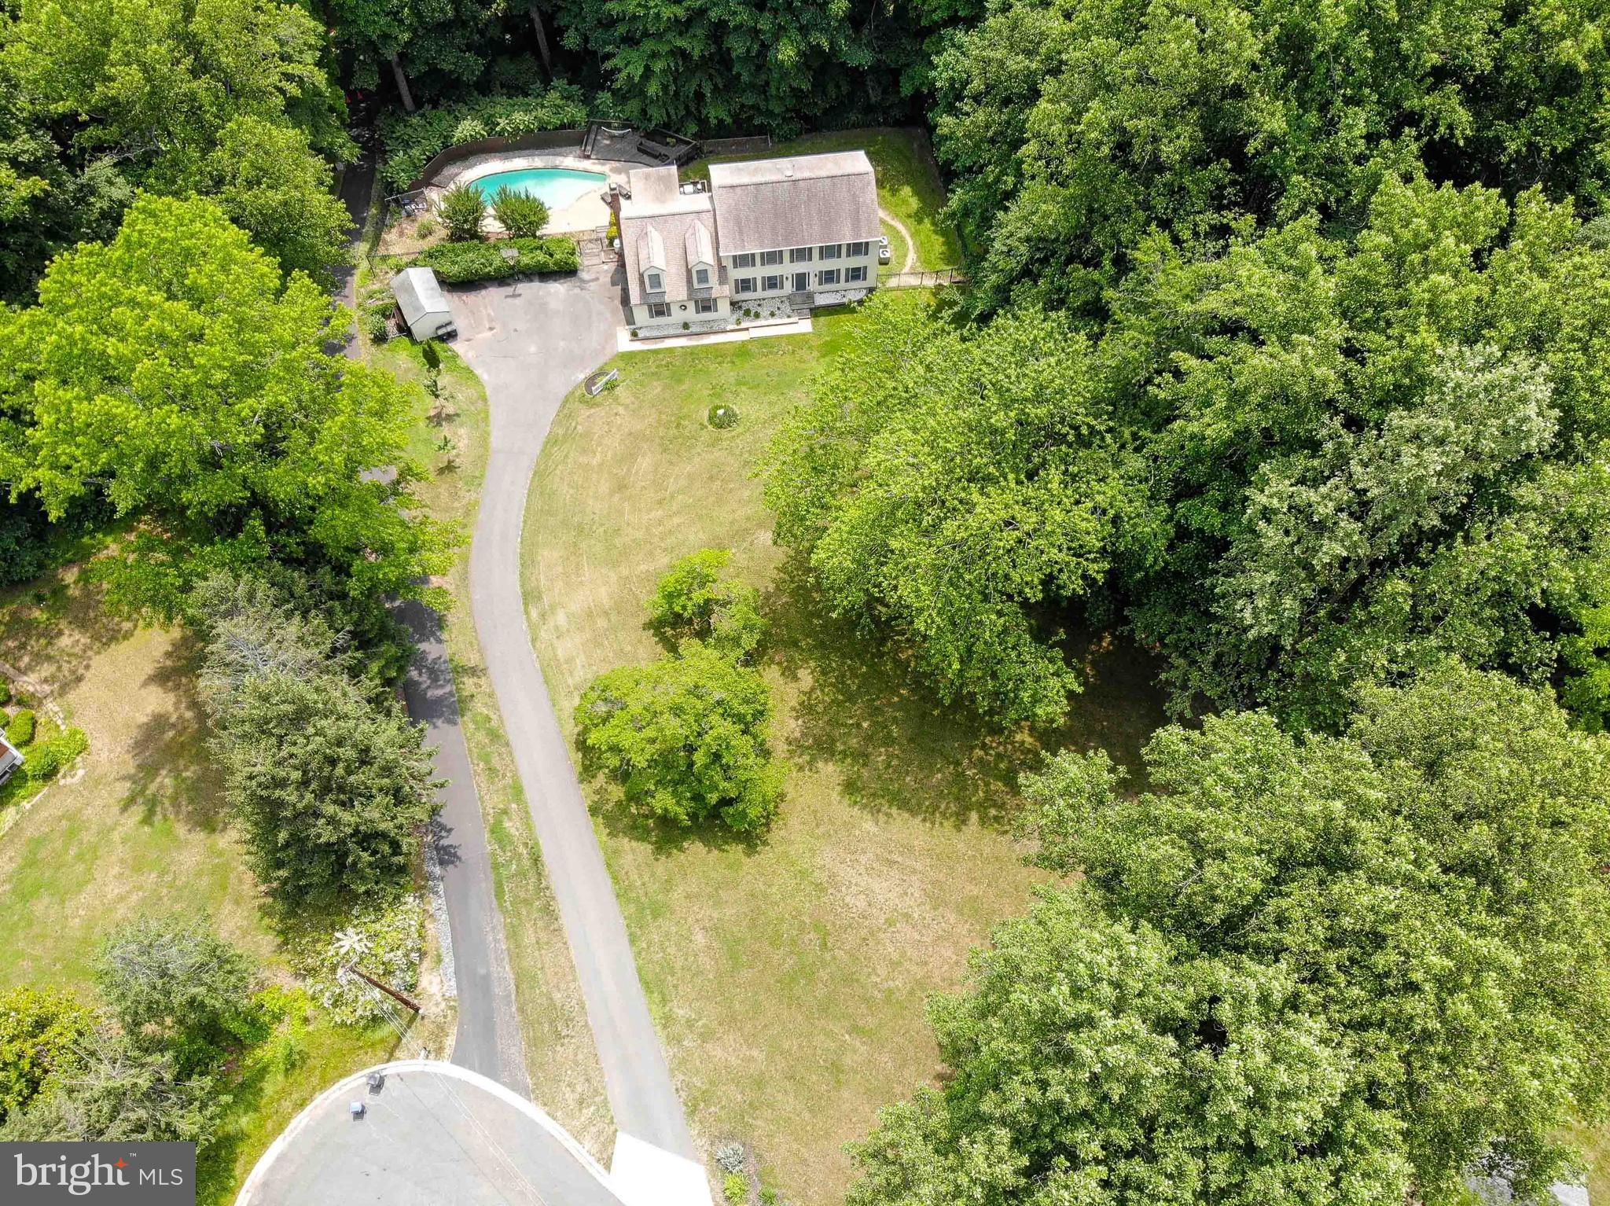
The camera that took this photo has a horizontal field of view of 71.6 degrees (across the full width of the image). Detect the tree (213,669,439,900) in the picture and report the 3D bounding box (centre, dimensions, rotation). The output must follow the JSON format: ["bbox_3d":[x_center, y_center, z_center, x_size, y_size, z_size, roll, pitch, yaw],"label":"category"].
[{"bbox_3d":[-28.507,10.901,66.582,11.900,10.500,12.000,-1,62,0],"label":"tree"}]

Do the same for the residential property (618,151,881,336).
[{"bbox_3d":[-4.547,-30.745,90.288,20.250,7.960,13.010,-6,62,-3],"label":"residential property"}]

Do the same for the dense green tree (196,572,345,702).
[{"bbox_3d":[-33.980,2.531,71.732,9.300,9.500,9.000,-1,62,0],"label":"dense green tree"}]

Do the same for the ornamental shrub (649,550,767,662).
[{"bbox_3d":[-6.385,0.329,74.454,7.800,6.300,7.800,-1,62,0],"label":"ornamental shrub"}]

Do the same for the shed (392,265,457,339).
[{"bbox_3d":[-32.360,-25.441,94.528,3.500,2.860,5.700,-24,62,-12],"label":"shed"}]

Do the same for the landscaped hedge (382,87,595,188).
[{"bbox_3d":[-29.685,-44.329,103.827,19.000,3.300,5.800,-14,60,-7],"label":"landscaped hedge"}]

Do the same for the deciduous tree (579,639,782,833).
[{"bbox_3d":[-7.791,8.345,69.738,12.400,7.000,12.200,-1,62,0],"label":"deciduous tree"}]

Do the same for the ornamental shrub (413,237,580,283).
[{"bbox_3d":[-25.475,-28.421,92.581,12.920,2.100,2.300,-6,62,-3],"label":"ornamental shrub"}]

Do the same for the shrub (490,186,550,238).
[{"bbox_3d":[-24.984,-34.318,97.878,4.900,4.000,4.700,-2,59,0],"label":"shrub"}]

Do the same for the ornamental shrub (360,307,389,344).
[{"bbox_3d":[-36.005,-23.306,93.507,2.400,2.600,2.700,-2,59,0],"label":"ornamental shrub"}]

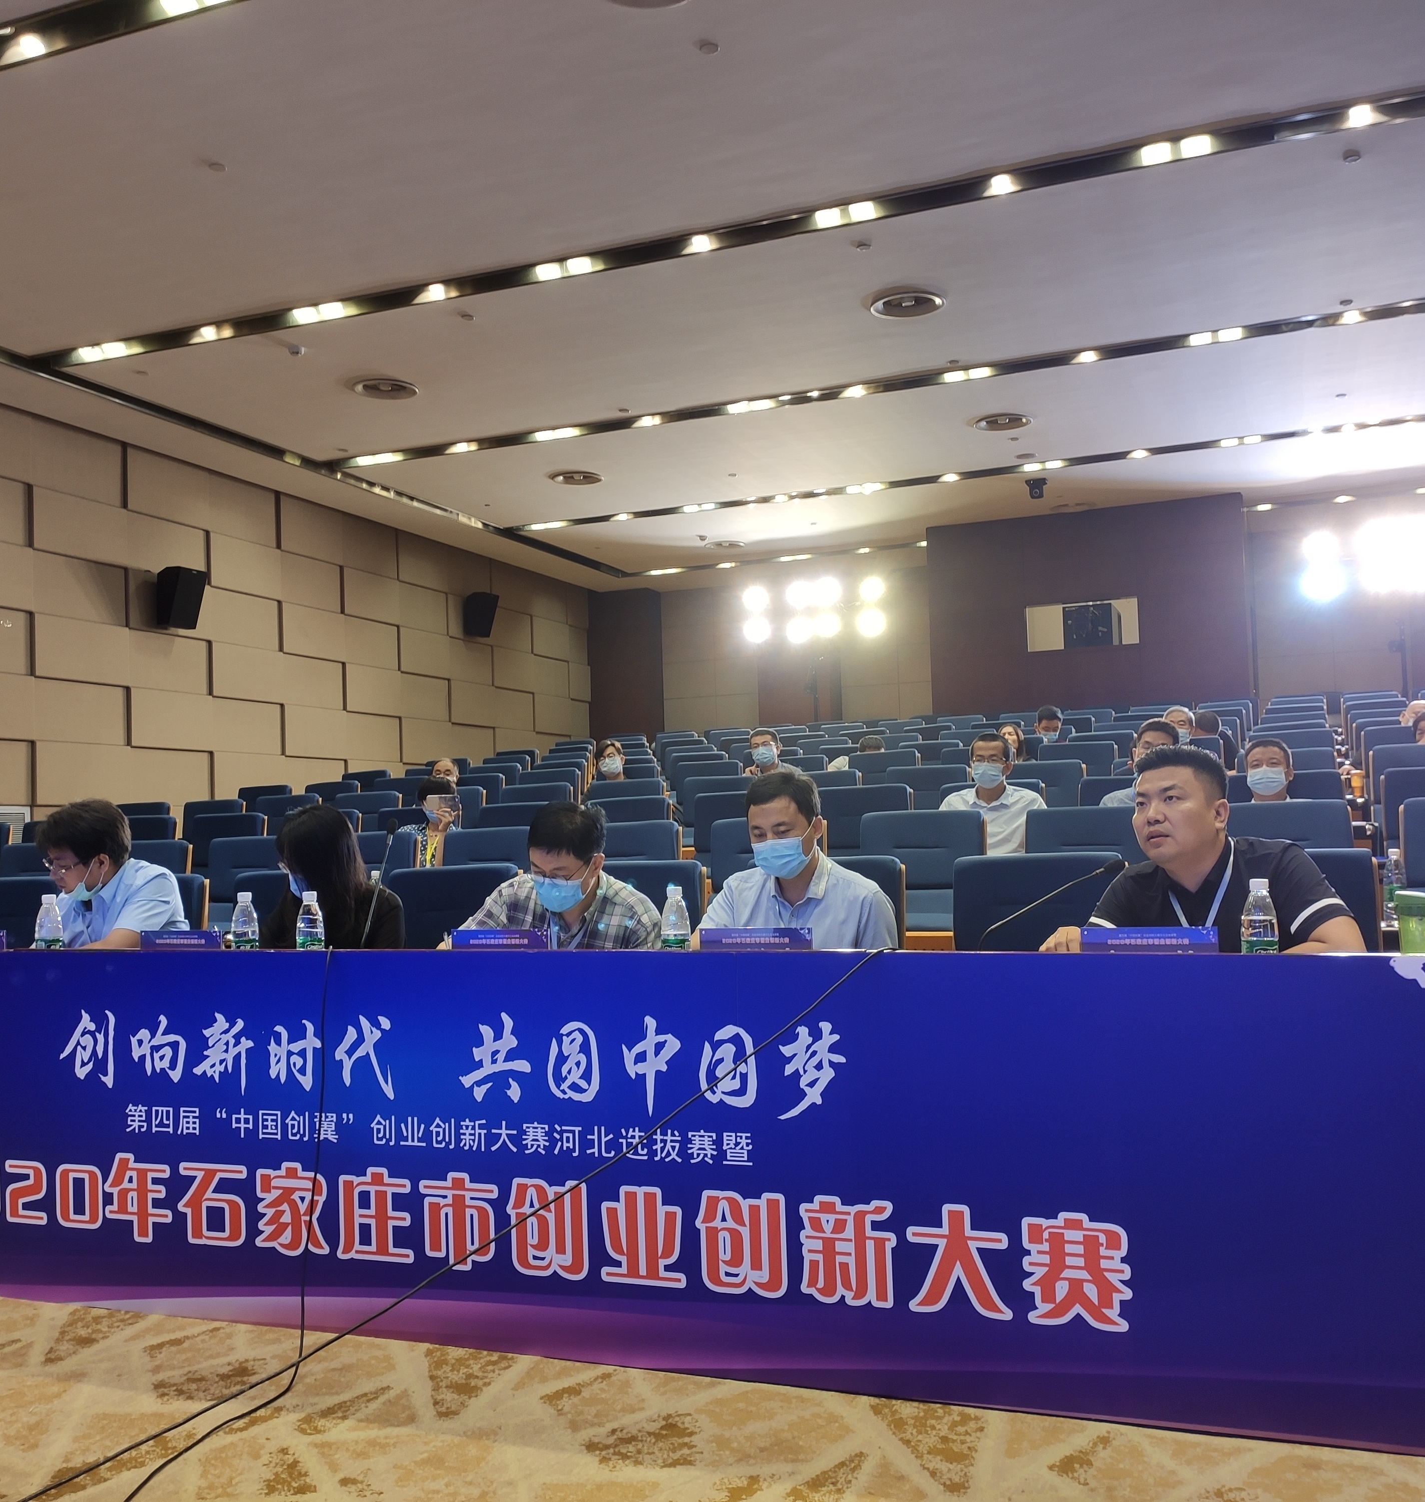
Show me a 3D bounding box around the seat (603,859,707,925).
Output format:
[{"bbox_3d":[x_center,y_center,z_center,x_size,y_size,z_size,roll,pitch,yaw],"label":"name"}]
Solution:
[{"bbox_3d":[-0.284,0.800,3.993,0.540,1.000,0.600,-3,-4,22],"label":"seat"}]

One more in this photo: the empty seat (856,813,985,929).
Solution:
[{"bbox_3d":[0.661,0.698,4.949,0.540,1.000,0.600,-3,-4,22],"label":"empty seat"}]

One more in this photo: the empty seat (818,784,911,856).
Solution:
[{"bbox_3d":[0.587,0.642,6.276,0.540,1.000,0.600,-3,-4,22],"label":"empty seat"}]

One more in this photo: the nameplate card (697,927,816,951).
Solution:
[{"bbox_3d":[0.101,0.433,3.153,0.246,0.125,0.060,-3,-3,21],"label":"nameplate card"}]

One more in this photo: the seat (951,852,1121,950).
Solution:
[{"bbox_3d":[0.774,0.761,3.676,0.570,1.000,0.640,-3,-4,22],"label":"seat"}]

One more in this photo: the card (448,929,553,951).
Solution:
[{"bbox_3d":[-0.460,0.456,3.328,0.241,0.121,0.060,-3,-4,22],"label":"card"}]

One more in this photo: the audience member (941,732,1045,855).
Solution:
[{"bbox_3d":[1.069,0.526,5.853,0.500,1.218,0.750,-3,-4,22],"label":"audience member"}]

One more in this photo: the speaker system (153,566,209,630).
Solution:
[{"bbox_3d":[-4.089,-1.156,11.552,0.260,0.450,0.330,-3,-4,22],"label":"speaker system"}]

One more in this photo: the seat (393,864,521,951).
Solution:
[{"bbox_3d":[-0.826,0.837,4.303,0.560,1.000,0.620,-3,-3,21],"label":"seat"}]

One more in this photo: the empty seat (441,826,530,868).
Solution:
[{"bbox_3d":[-0.911,0.790,5.671,0.560,1.000,0.620,-3,-3,21],"label":"empty seat"}]

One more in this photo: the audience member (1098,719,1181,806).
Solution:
[{"bbox_3d":[1.649,0.487,5.625,0.500,1.233,0.750,-3,-4,22],"label":"audience member"}]

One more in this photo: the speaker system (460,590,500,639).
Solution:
[{"bbox_3d":[-2.539,-1.499,16.470,0.260,0.450,0.300,14,5,31],"label":"speaker system"}]

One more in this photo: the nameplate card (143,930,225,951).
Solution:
[{"bbox_3d":[-1.288,0.504,3.698,0.246,0.125,0.060,-3,-3,21],"label":"nameplate card"}]

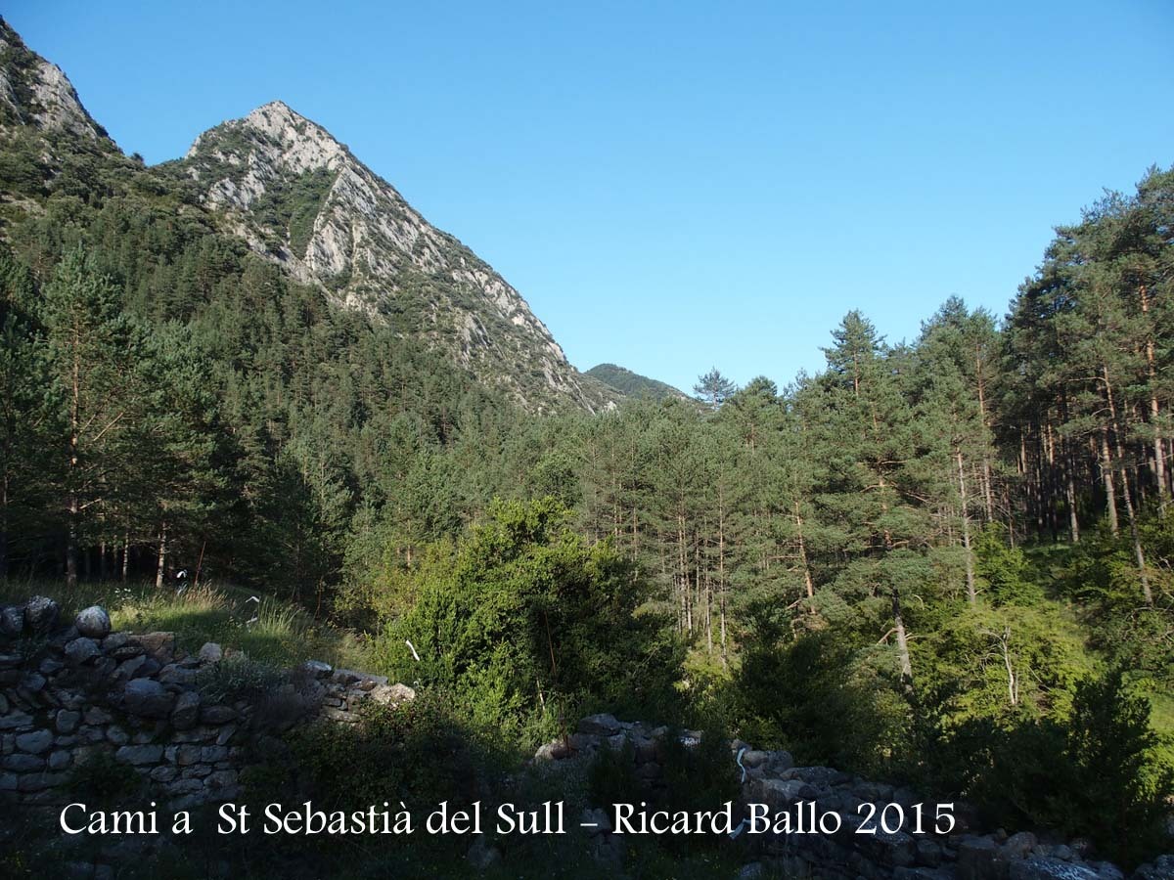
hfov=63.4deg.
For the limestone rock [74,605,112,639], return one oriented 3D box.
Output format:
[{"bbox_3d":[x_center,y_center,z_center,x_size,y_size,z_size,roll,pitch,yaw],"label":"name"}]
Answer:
[{"bbox_3d":[-3.794,1.403,7.300,0.263,0.245,0.250,-1,-7,0],"label":"limestone rock"}]

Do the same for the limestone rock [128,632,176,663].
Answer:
[{"bbox_3d":[-3.218,1.531,7.000,0.291,0.211,0.260,-1,-7,0],"label":"limestone rock"}]

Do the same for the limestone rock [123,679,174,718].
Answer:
[{"bbox_3d":[-3.109,1.830,6.750,0.281,0.260,0.300,-1,-7,0],"label":"limestone rock"}]

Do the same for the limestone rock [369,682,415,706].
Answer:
[{"bbox_3d":[-1.593,2.092,7.800,0.341,0.166,0.260,-1,-7,0],"label":"limestone rock"}]

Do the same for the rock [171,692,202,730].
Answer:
[{"bbox_3d":[-2.974,2.008,7.050,0.211,0.265,0.240,-1,-7,0],"label":"rock"}]

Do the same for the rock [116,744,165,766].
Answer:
[{"bbox_3d":[-3.156,2.218,6.700,0.269,0.120,0.240,-1,-7,0],"label":"rock"}]

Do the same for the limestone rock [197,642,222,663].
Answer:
[{"bbox_3d":[-2.826,1.590,7.100,0.151,0.148,0.170,-1,-7,0],"label":"limestone rock"}]

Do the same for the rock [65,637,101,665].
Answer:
[{"bbox_3d":[-3.801,1.587,7.150,0.250,0.198,0.230,-1,-7,0],"label":"rock"}]

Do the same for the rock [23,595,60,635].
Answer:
[{"bbox_3d":[-4.189,1.343,7.300,0.255,0.274,0.260,-1,-7,0],"label":"rock"}]

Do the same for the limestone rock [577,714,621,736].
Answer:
[{"bbox_3d":[0.098,2.312,7.700,0.344,0.144,0.260,-1,-7,0],"label":"limestone rock"}]

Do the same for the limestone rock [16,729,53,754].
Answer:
[{"bbox_3d":[-4.042,2.205,6.950,0.264,0.172,0.230,-1,-7,0],"label":"limestone rock"}]

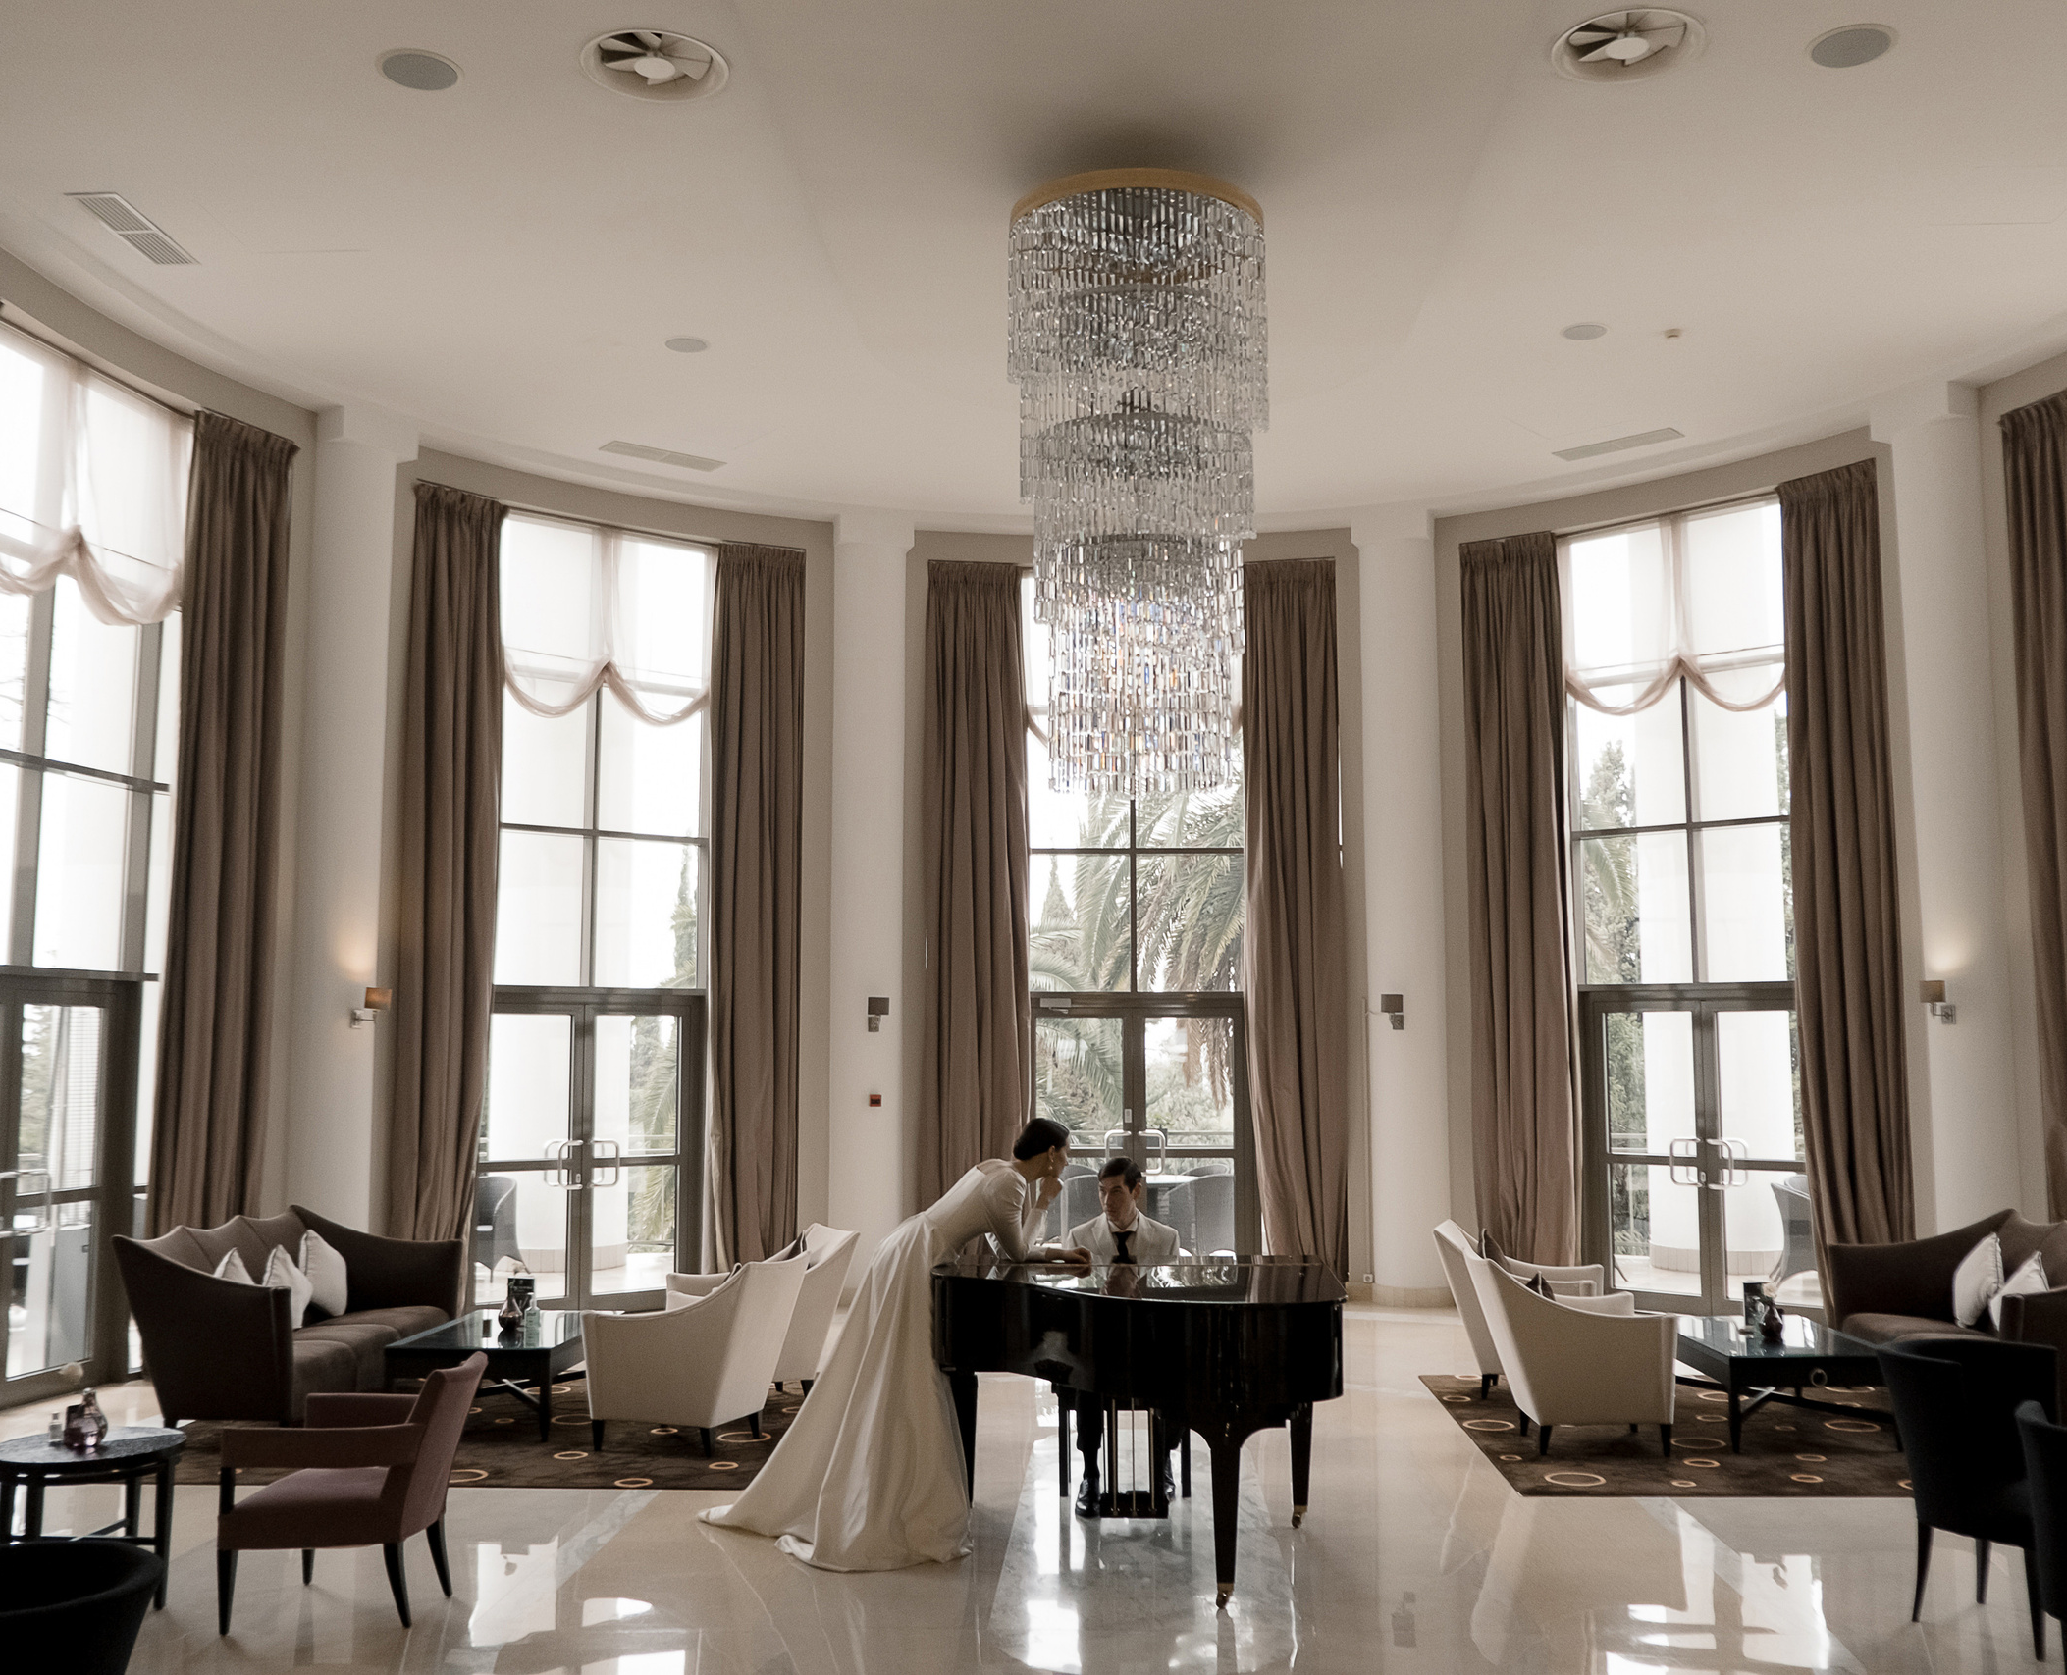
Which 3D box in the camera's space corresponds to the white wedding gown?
[{"bbox_3d":[-0.595,1.910,7.048,1.250,1.380,0.820,1,-7,-10],"label":"white wedding gown"}]

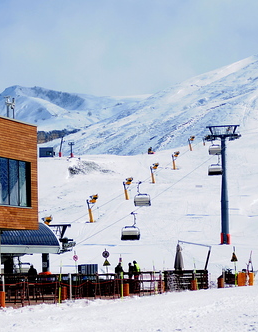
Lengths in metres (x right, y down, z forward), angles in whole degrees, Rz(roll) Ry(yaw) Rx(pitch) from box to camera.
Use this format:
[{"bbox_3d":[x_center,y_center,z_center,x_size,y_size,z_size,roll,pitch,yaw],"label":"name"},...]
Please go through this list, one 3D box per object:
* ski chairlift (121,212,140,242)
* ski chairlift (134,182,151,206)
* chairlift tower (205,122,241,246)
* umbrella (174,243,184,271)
[{"bbox_3d":[0.229,7.698,185.000,2.300,3.500,1.150,-2,-4,15],"label":"ski chairlift"},{"bbox_3d":[1.985,4.071,211.000,2.300,3.450,1.150,-2,-4,15],"label":"ski chairlift"},{"bbox_3d":[16.520,3.214,253.000,5.700,20.700,3.000,-2,-4,15],"label":"chairlift tower"},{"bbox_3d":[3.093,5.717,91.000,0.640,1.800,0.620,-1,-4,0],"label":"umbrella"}]

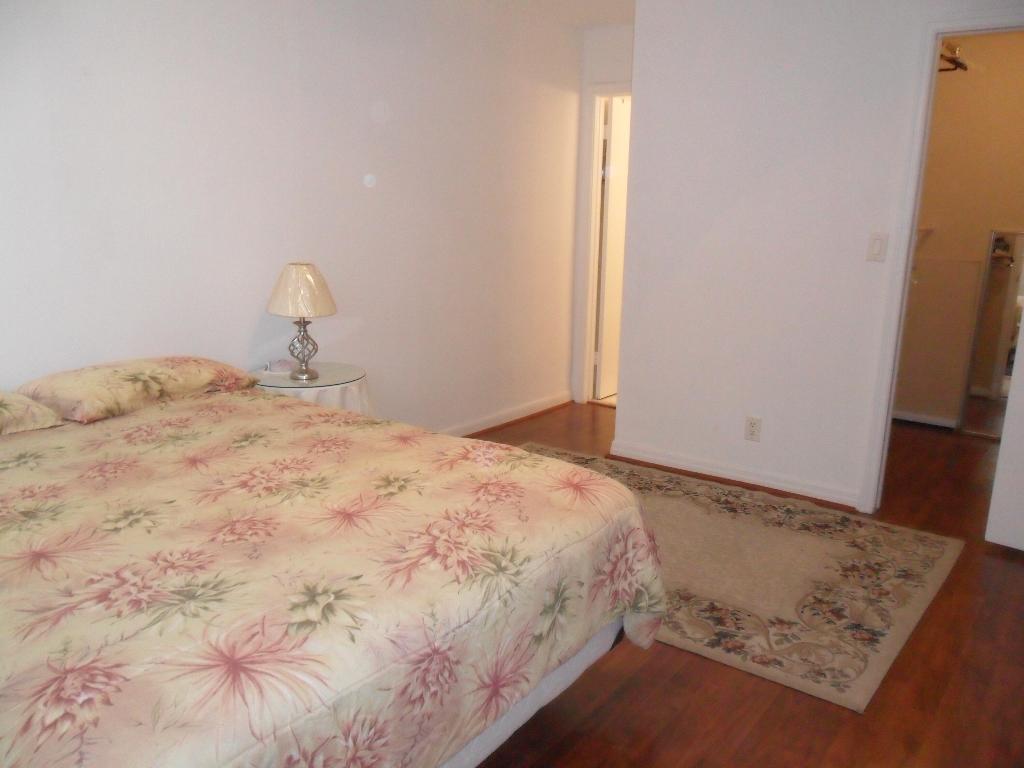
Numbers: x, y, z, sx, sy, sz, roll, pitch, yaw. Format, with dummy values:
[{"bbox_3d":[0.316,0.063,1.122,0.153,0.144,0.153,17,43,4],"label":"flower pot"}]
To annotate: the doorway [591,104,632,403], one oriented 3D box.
[{"bbox_3d":[0.833,-0.811,5.203,0.680,2.040,0.120,10,16,35],"label":"doorway"}]

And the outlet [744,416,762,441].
[{"bbox_3d":[1.184,0.223,3.919,0.071,0.116,0.008,10,16,35],"label":"outlet"}]

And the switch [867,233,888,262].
[{"bbox_3d":[1.579,-0.589,3.447,0.071,0.116,0.010,10,16,35],"label":"switch"}]

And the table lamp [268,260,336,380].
[{"bbox_3d":[-0.849,-0.255,3.233,0.280,0.465,0.280,1,13,0],"label":"table lamp"}]

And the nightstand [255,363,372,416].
[{"bbox_3d":[-0.867,0.277,3.403,0.540,0.650,0.540,10,16,35],"label":"nightstand"}]

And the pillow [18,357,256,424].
[{"bbox_3d":[-1.282,-0.010,2.842,0.430,0.160,0.690,10,16,35],"label":"pillow"}]

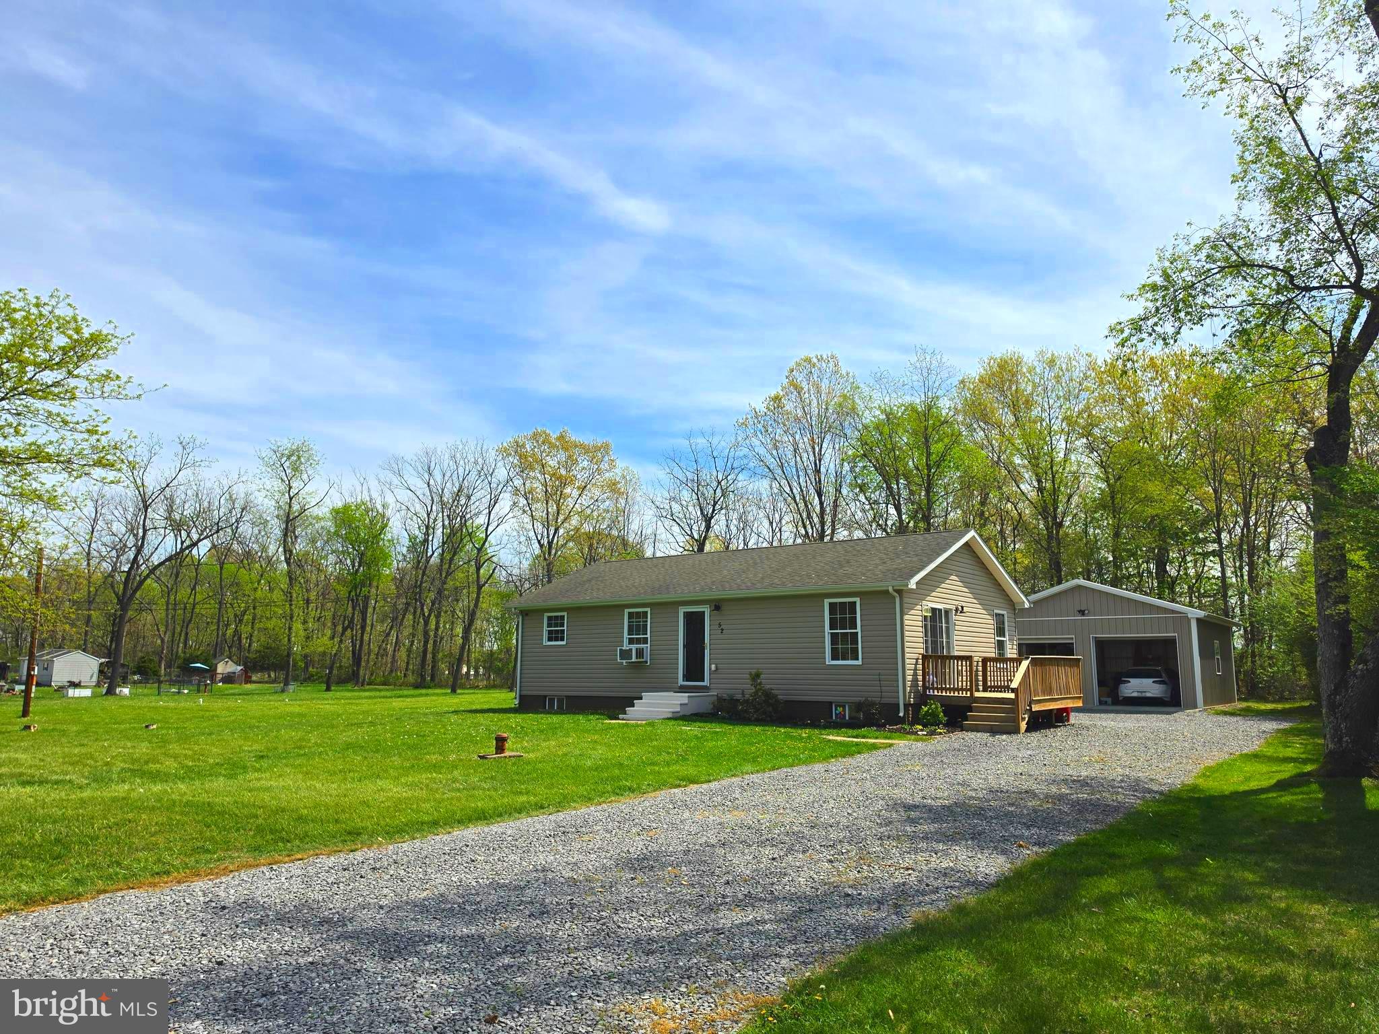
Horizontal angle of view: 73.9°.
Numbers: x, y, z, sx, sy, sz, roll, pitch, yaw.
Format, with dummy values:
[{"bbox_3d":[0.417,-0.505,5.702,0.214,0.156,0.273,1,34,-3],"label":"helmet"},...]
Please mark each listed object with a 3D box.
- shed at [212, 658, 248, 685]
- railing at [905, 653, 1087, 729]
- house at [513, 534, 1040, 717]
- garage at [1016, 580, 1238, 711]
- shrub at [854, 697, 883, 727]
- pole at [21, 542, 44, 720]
[{"bbox_3d":[-45.674,15.376,91.300,2.850,2.450,2.700,9,-13,-42],"label":"shed"},{"bbox_3d":[7.527,4.196,22.089,2.573,1.631,5.065,-7,-12,36],"label":"railing"},{"bbox_3d":[2.336,3.429,28.018,13.207,4.966,8.968,-7,-12,36],"label":"house"},{"bbox_3d":[16.892,5.130,36.505,7.931,4.475,9.562,-7,-12,36],"label":"garage"},{"bbox_3d":[4.053,4.407,20.763,0.630,0.680,0.610,0,-10,0],"label":"shrub"},{"bbox_3d":[-19.867,3.466,27.787,0.200,5.173,0.200,6,-11,-35],"label":"pole"}]

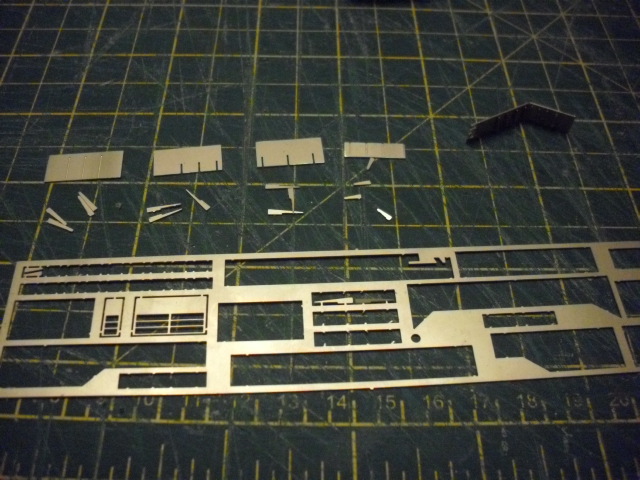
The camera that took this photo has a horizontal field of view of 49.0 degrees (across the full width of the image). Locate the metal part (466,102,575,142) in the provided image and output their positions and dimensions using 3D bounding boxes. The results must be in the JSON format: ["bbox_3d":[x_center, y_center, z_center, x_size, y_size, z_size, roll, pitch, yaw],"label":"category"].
[{"bbox_3d":[0.054,-0.032,0.192,0.030,0.007,0.006,-6,54,-6],"label":"metal part"}]

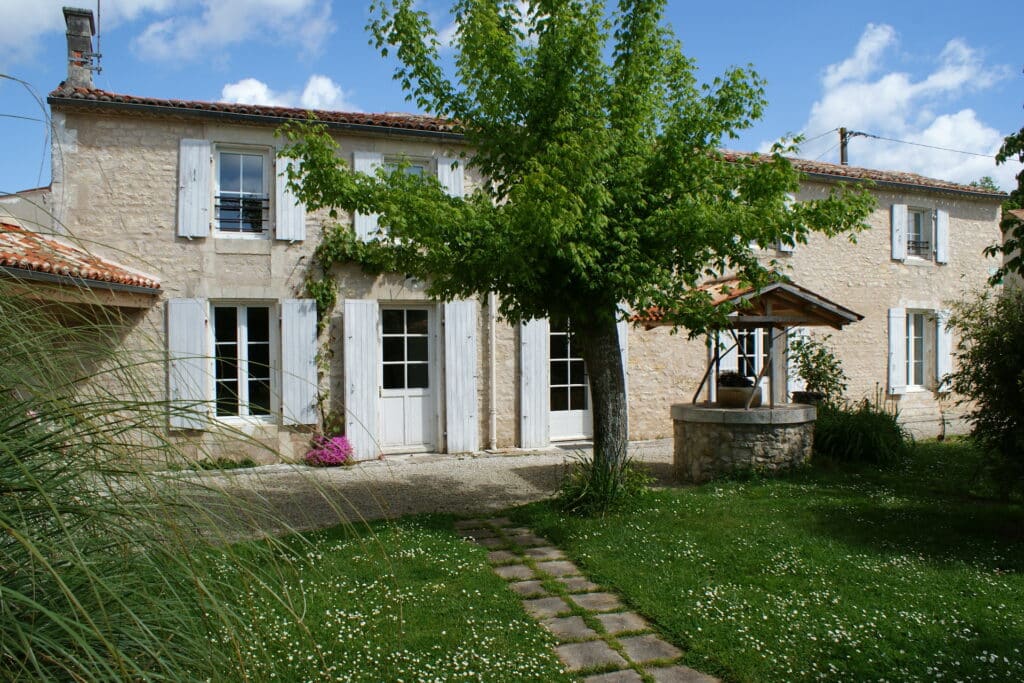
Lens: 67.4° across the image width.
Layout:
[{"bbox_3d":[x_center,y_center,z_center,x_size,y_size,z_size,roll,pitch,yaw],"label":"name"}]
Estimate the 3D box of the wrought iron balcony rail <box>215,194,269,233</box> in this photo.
[{"bbox_3d":[-3.776,-1.787,10.761,0.741,0.464,0.040,-1,0,-23],"label":"wrought iron balcony rail"}]

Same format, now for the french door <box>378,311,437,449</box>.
[{"bbox_3d":[-1.595,0.569,11.806,0.921,2.262,0.070,-1,0,-23],"label":"french door"}]

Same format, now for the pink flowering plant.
[{"bbox_3d":[-2.447,1.464,10.271,0.600,0.380,0.450,-1,0,-23],"label":"pink flowering plant"}]

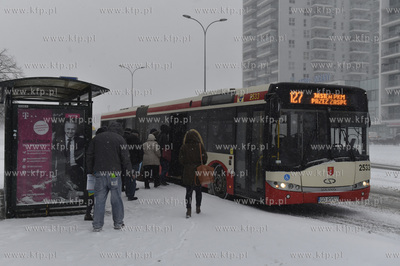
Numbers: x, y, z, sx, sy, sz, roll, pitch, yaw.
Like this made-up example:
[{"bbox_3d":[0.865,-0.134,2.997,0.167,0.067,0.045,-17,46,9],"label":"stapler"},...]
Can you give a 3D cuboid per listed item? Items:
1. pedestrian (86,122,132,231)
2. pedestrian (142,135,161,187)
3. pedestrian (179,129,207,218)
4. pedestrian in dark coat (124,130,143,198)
[{"bbox_3d":[-1.493,0.722,7.650,0.720,1.757,0.480,0,0,10],"label":"pedestrian"},{"bbox_3d":[-1.363,0.842,13.100,0.500,1.520,0.360,0,0,25],"label":"pedestrian"},{"bbox_3d":[-0.142,0.790,8.800,0.540,1.630,0.450,0,0,-3],"label":"pedestrian"},{"bbox_3d":[-1.575,0.765,10.950,0.520,1.670,0.400,0,0,38],"label":"pedestrian in dark coat"}]

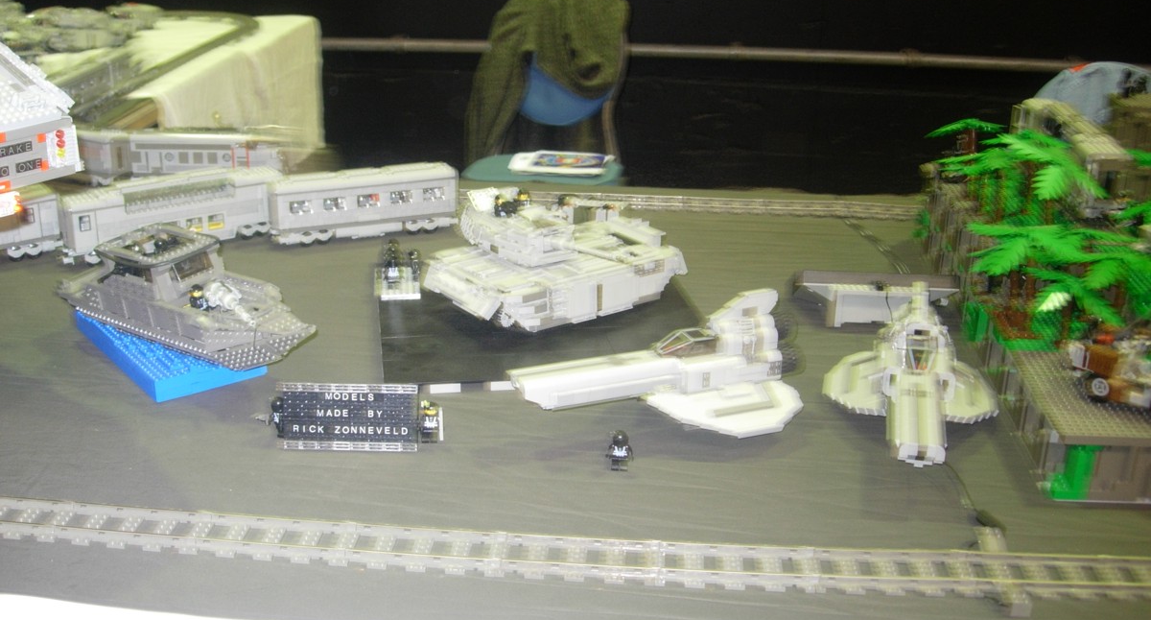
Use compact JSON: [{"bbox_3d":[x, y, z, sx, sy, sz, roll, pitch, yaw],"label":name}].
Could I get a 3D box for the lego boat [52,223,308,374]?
[{"bbox_3d":[-0.449,-0.023,1.428,0.365,0.090,0.126,14,25,30],"label":"lego boat"}]

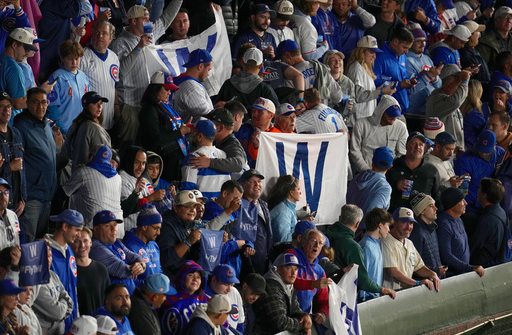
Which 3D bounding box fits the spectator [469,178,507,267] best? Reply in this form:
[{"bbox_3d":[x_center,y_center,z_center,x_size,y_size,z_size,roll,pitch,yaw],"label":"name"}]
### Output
[{"bbox_3d":[2.068,0.949,51.057,0.400,1.760,0.540,8,19,24],"label":"spectator"}]

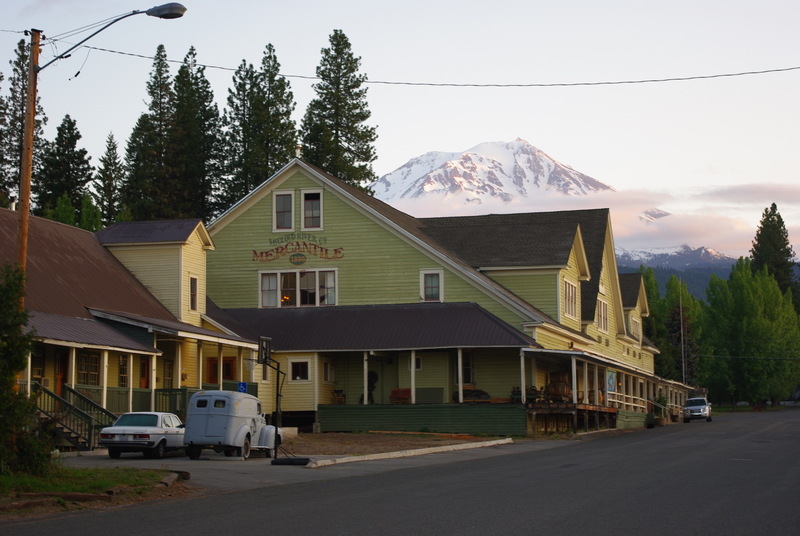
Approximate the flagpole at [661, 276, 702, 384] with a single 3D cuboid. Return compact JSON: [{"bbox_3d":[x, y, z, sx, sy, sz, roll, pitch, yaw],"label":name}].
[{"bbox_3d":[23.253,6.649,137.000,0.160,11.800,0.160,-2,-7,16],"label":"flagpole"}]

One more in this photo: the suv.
[{"bbox_3d":[20.572,9.775,115.225,1.840,1.740,4.450,-2,-5,13],"label":"suv"}]

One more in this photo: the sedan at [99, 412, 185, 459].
[{"bbox_3d":[-8.064,5.385,53.836,1.790,1.430,4.800,-1,-5,10],"label":"sedan"}]

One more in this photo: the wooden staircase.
[{"bbox_3d":[-11.121,5.152,57.666,2.300,2.300,2.150,-2,-7,16],"label":"wooden staircase"}]

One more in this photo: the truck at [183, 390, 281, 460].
[{"bbox_3d":[-5.142,4.828,51.321,1.900,2.050,4.900,-2,-5,12],"label":"truck"}]

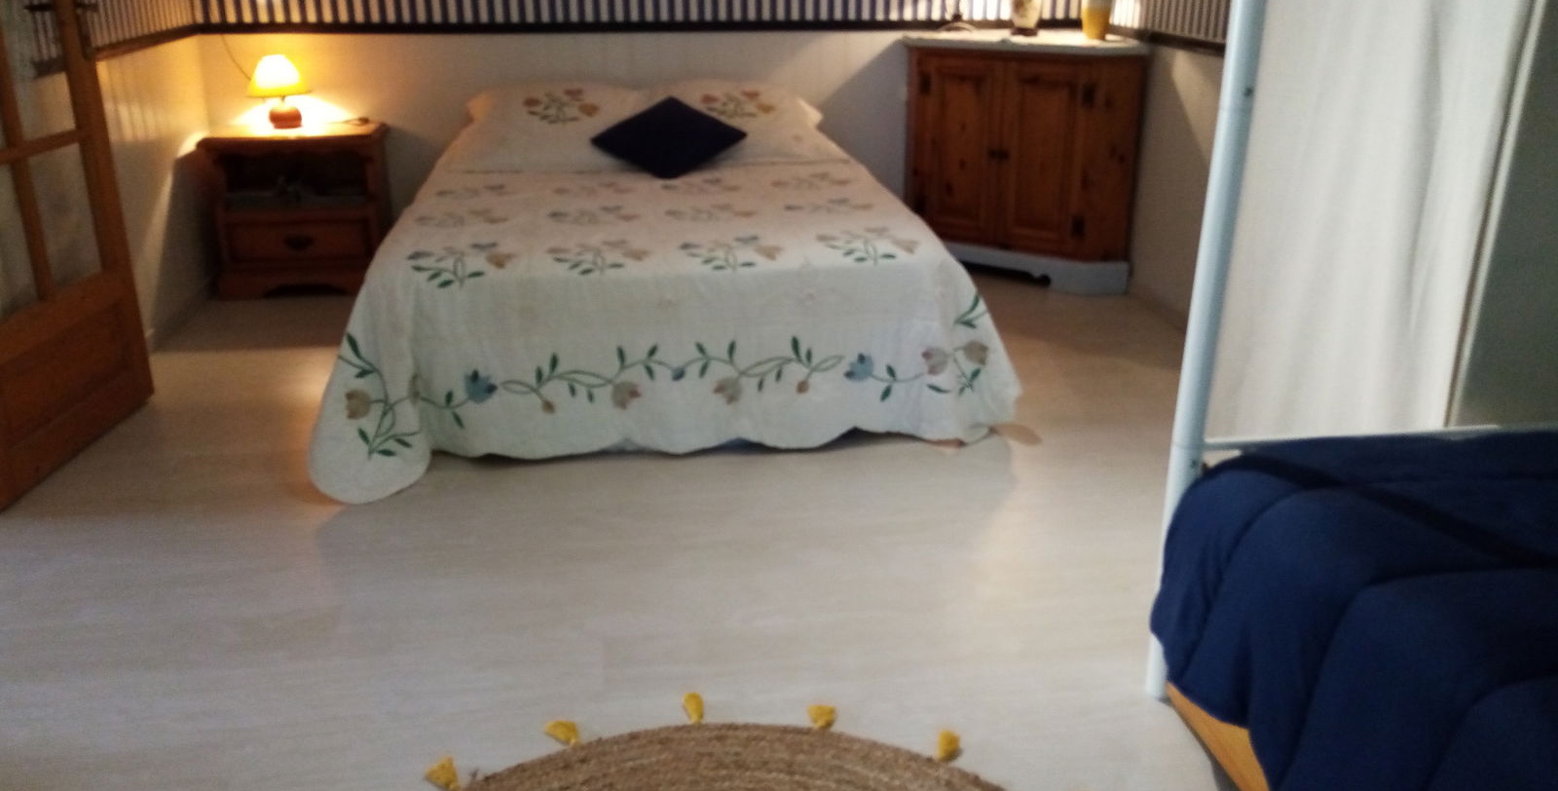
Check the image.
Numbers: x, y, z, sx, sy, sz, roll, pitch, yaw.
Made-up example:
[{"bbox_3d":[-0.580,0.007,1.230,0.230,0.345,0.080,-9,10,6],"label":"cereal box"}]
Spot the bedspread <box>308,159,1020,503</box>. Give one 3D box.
[{"bbox_3d":[-0.351,-0.365,3.618,1.650,0.490,1.850,-4,21,-10],"label":"bedspread"}]

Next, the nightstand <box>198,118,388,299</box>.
[{"bbox_3d":[-1.783,-0.700,4.392,0.580,0.570,0.370,-4,21,-10],"label":"nightstand"}]

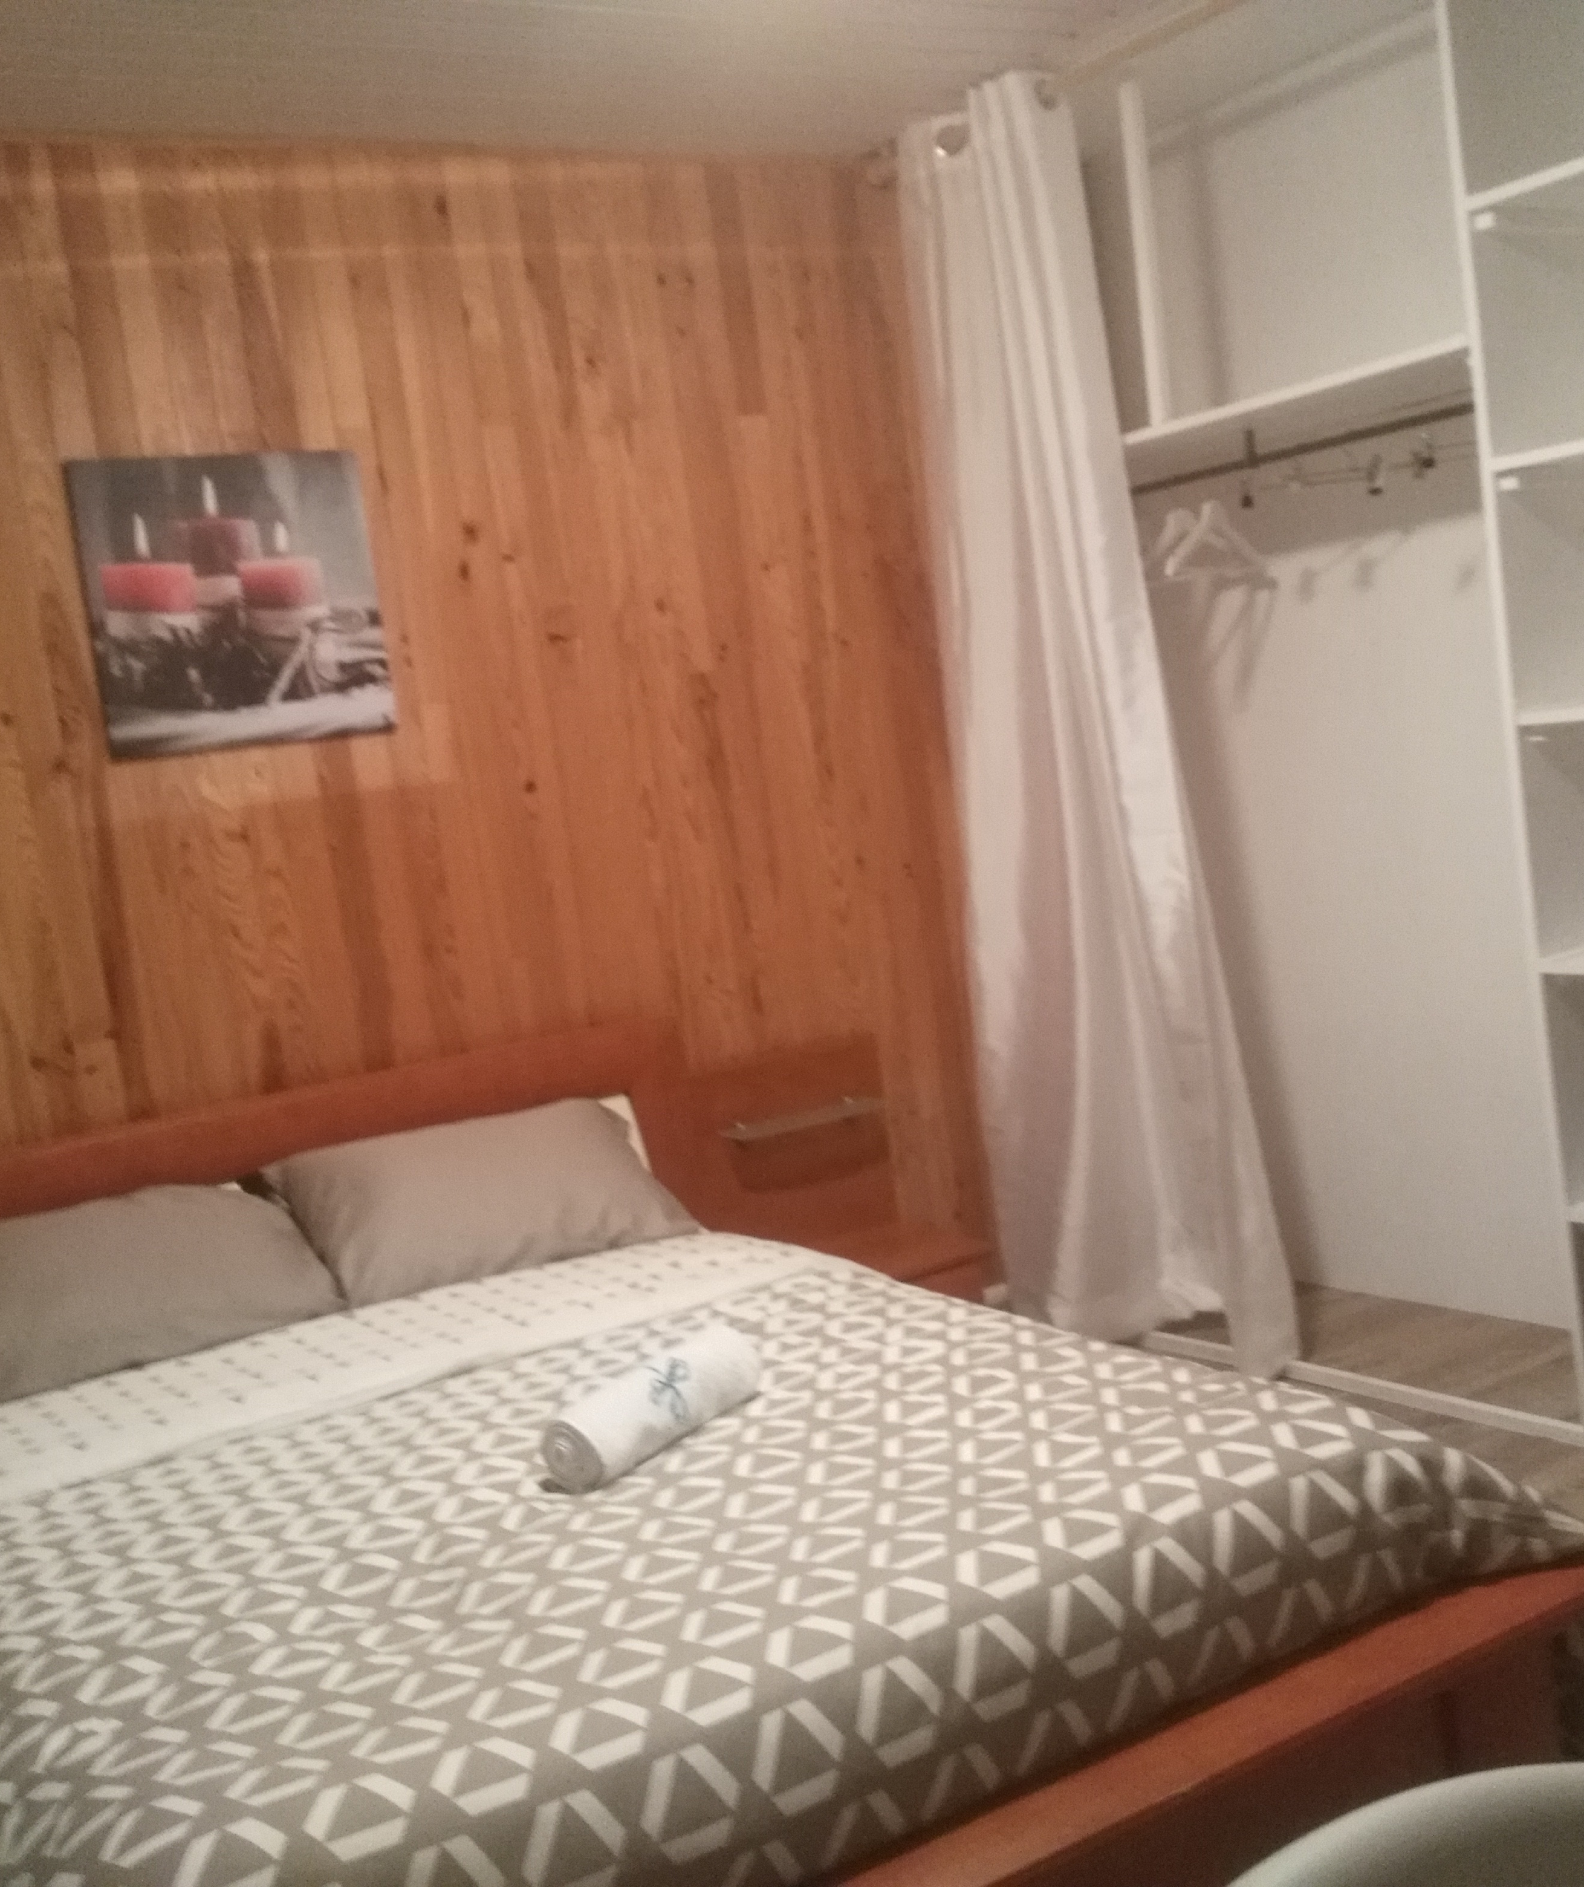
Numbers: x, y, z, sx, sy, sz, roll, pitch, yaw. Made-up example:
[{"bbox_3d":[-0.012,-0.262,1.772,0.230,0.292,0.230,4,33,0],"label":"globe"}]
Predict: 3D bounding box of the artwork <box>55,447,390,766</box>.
[{"bbox_3d":[-0.958,-0.588,3.517,0.500,0.500,0.025,-11,6,-32],"label":"artwork"}]

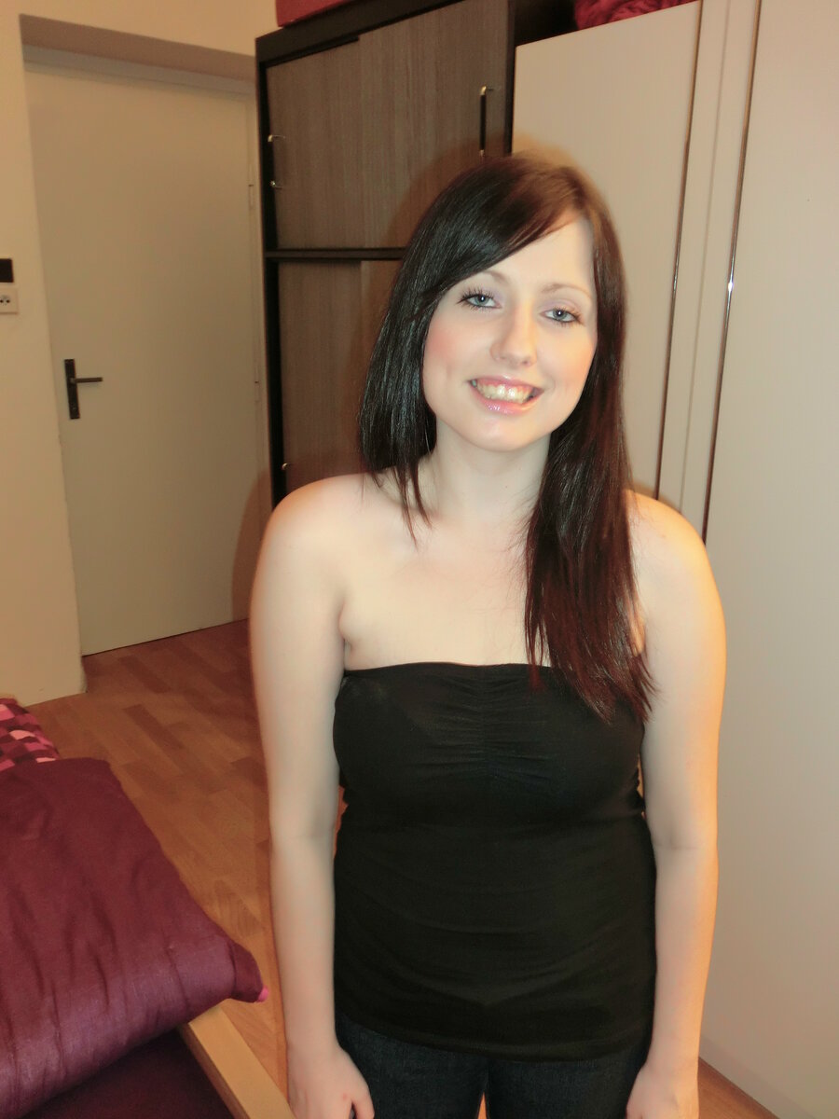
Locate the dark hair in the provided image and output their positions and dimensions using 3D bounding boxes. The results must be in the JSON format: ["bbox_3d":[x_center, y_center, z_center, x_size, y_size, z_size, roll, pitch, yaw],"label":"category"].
[{"bbox_3d":[0.075,-0.102,0.803,0.265,0.475,0.235,2,16,6],"label":"dark hair"}]

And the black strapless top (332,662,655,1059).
[{"bbox_3d":[0.073,0.263,0.925,0.345,0.420,0.250,2,16,5],"label":"black strapless top"}]

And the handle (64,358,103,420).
[{"bbox_3d":[-1.244,-0.634,3.371,0.117,0.217,0.058,-12,20,-36],"label":"handle"}]

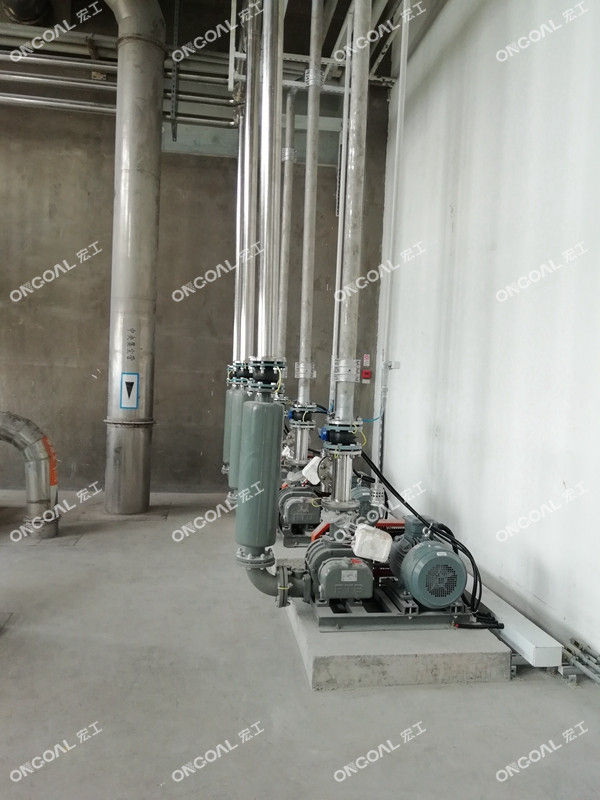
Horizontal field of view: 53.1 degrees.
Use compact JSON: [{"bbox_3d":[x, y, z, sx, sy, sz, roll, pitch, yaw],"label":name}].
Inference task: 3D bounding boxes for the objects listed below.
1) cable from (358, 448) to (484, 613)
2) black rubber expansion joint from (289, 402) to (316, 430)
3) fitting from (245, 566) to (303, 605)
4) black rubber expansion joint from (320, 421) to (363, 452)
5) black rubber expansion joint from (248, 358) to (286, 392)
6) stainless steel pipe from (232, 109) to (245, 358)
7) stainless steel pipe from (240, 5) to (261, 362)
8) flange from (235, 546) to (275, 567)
[{"bbox_3d":[0.670,0.730,3.420,0.600,0.820,0.420,2,3,-9],"label":"cable"},{"bbox_3d":[0.025,0.131,4.780,0.210,0.180,0.205,2,3,-9],"label":"black rubber expansion joint"},{"bbox_3d":[-0.139,1.010,3.280,0.320,0.240,0.215,2,3,-9],"label":"fitting"},{"bbox_3d":[0.237,0.204,3.310,0.215,0.175,0.205,2,3,-9],"label":"black rubber expansion joint"},{"bbox_3d":[-0.176,-0.133,3.260,0.205,0.175,0.205,2,3,-9],"label":"black rubber expansion joint"},{"bbox_3d":[-0.609,-1.686,6.170,0.096,2.641,0.096,2,3,-9],"label":"stainless steel pipe"},{"bbox_3d":[-0.379,-1.677,4.707,0.096,2.764,0.096,2,3,-9],"label":"stainless steel pipe"},{"bbox_3d":[-0.239,0.859,3.270,0.210,0.052,0.210,2,3,-9],"label":"flange"}]

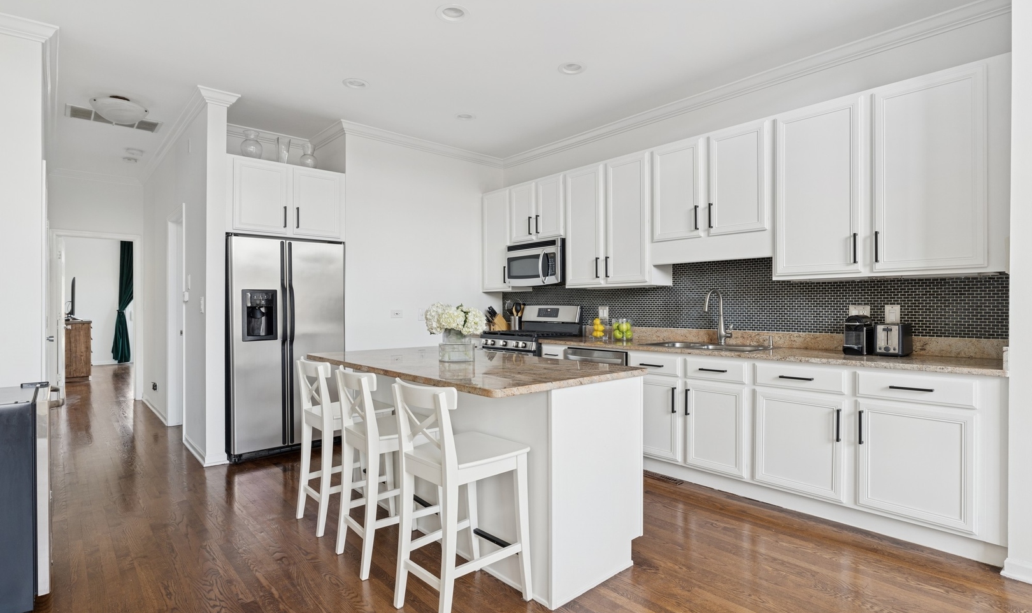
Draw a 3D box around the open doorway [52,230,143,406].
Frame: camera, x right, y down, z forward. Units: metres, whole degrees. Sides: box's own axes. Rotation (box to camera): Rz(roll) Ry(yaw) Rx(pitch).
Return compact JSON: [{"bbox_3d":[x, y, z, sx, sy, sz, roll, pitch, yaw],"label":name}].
[{"bbox_3d":[-5.228,0.144,6.453,0.891,2.122,0.150,0,0,-42],"label":"open doorway"}]

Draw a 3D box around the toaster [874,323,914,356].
[{"bbox_3d":[2.199,0.194,2.998,0.255,0.192,0.145,0,0,-45],"label":"toaster"}]

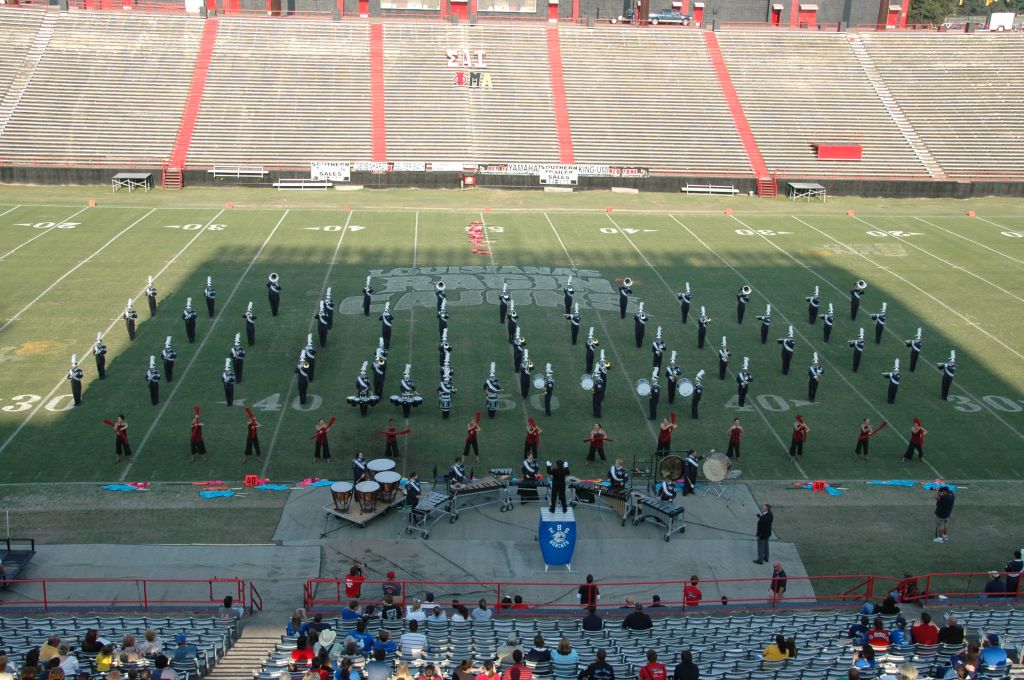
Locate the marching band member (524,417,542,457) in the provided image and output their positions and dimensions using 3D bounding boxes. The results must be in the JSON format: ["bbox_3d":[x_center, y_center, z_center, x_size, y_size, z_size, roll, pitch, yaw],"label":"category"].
[{"bbox_3d":[0.734,3.414,39.344,0.650,1.600,0.500,0,17,-4],"label":"marching band member"}]

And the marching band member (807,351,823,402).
[{"bbox_3d":[12.026,1.482,45.024,0.610,2.070,0.500,-1,17,-9],"label":"marching band member"}]

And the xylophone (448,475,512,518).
[{"bbox_3d":[-1.055,4.889,35.235,1.880,0.910,0.830,-5,19,-21],"label":"xylophone"}]

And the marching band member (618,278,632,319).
[{"bbox_3d":[5.557,-2.010,55.388,0.620,2.030,0.750,-3,17,-14],"label":"marching band member"}]

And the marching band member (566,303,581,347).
[{"bbox_3d":[2.753,-0.665,50.866,0.640,1.930,0.540,4,17,7],"label":"marching band member"}]

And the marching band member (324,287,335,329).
[{"bbox_3d":[-8.604,-1.496,53.719,0.530,2.035,0.500,-1,17,-9],"label":"marching band member"}]

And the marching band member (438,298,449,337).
[{"bbox_3d":[-3.192,-0.890,52.243,0.536,2.112,0.597,0,17,-4],"label":"marching band member"}]

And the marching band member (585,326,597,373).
[{"bbox_3d":[3.464,0.453,48.671,0.567,2.091,0.670,-8,19,-28],"label":"marching band member"}]

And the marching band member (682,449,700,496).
[{"bbox_3d":[6.058,4.384,37.958,0.670,1.648,0.597,13,21,34],"label":"marching band member"}]

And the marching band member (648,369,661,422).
[{"bbox_3d":[5.351,2.045,42.576,0.500,2.080,0.550,-2,18,-12],"label":"marching band member"}]

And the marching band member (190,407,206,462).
[{"bbox_3d":[-10.696,3.229,38.514,0.600,1.920,0.500,0,17,-4],"label":"marching band member"}]

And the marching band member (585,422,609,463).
[{"bbox_3d":[2.956,3.527,39.054,0.850,1.514,0.500,0,17,-4],"label":"marching band member"}]

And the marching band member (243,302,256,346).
[{"bbox_3d":[-11.851,-0.750,51.281,0.639,2.060,0.515,0,17,-4],"label":"marching band member"}]

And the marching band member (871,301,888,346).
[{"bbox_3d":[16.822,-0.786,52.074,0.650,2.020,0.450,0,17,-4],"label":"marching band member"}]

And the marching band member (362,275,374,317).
[{"bbox_3d":[-7.068,-2.142,55.969,0.550,1.994,0.500,-1,17,-9],"label":"marching band member"}]

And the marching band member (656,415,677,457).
[{"bbox_3d":[5.529,3.455,40.494,0.670,1.772,0.515,-8,19,-28],"label":"marching band member"}]

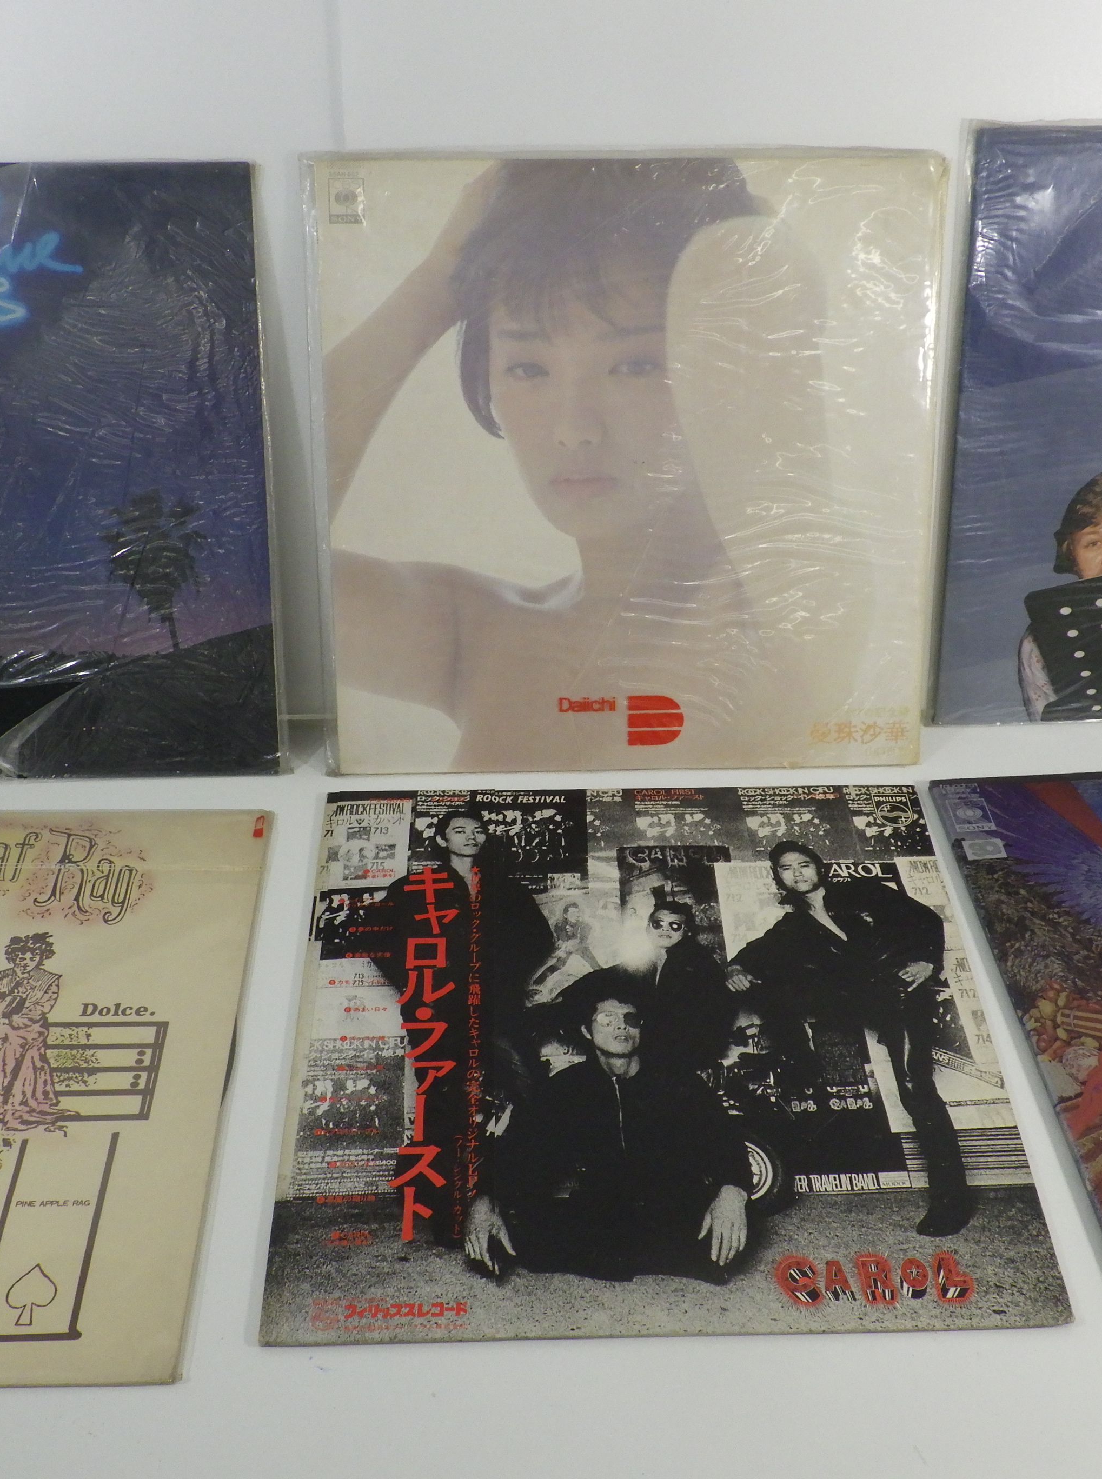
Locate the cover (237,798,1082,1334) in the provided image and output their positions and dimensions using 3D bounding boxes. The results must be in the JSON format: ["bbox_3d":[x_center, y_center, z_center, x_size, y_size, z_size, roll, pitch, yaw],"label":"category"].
[{"bbox_3d":[0.042,0.128,0.735,0.315,0.005,0.315,-1,40,-1],"label":"cover"}]

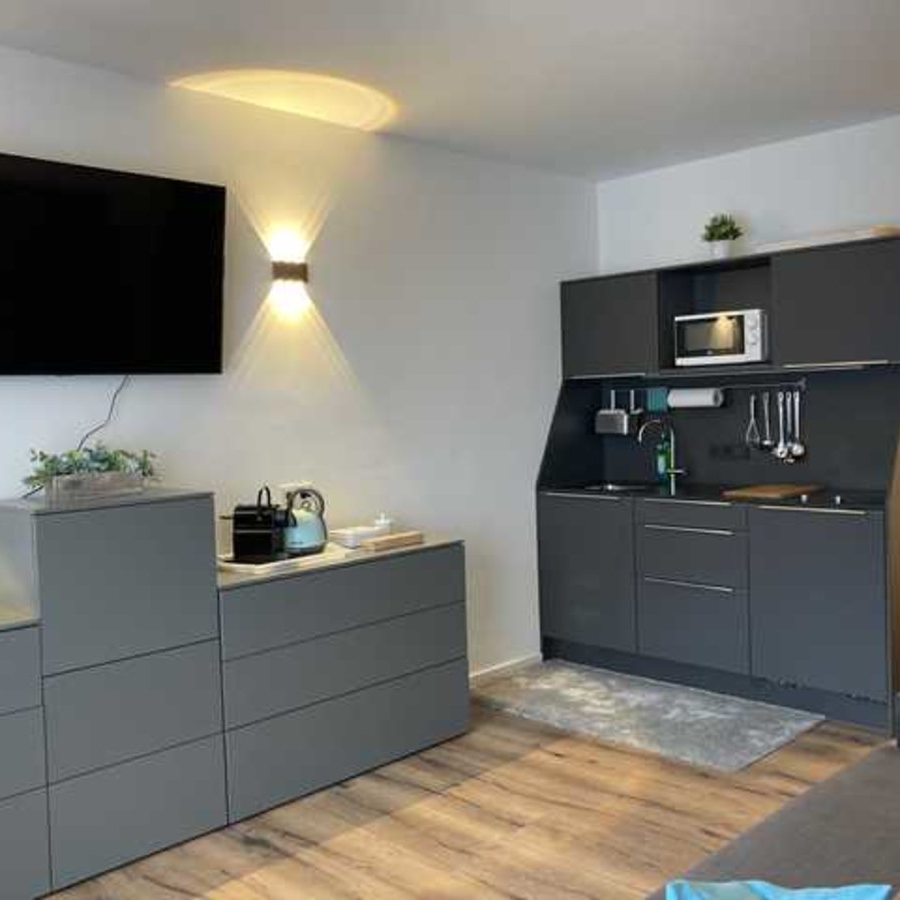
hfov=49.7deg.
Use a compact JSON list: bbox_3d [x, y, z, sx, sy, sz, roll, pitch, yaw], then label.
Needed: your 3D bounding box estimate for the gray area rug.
[{"bbox_3d":[0.791,1.164,4.441,1.510,0.015,0.810,1,4,45],"label":"gray area rug"}]

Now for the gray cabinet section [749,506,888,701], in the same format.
[{"bbox_3d":[1.568,0.642,4.161,0.025,0.780,0.600,-5,4,-45],"label":"gray cabinet section"}]

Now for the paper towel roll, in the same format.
[{"bbox_3d":[1.261,-0.270,4.985,0.262,0.105,0.105,1,4,45],"label":"paper towel roll"}]

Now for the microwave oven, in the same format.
[{"bbox_3d":[1.396,-0.542,4.790,0.335,0.250,0.458,-5,4,-45],"label":"microwave oven"}]

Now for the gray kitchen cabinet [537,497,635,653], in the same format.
[{"bbox_3d":[0.901,0.597,5.197,0.613,0.780,0.570,1,4,45],"label":"gray kitchen cabinet"}]

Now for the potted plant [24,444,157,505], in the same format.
[{"bbox_3d":[-1.200,0.073,3.249,0.170,0.176,0.390,1,4,45],"label":"potted plant"}]

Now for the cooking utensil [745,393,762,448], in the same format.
[{"bbox_3d":[1.522,-0.148,4.868,0.055,0.270,0.085,-5,4,-45],"label":"cooking utensil"}]

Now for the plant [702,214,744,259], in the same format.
[{"bbox_3d":[1.344,-1.033,4.769,0.192,0.242,0.192,1,4,45],"label":"plant"}]

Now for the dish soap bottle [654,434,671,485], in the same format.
[{"bbox_3d":[1.128,0.050,5.140,0.078,0.260,0.055,0,3,30],"label":"dish soap bottle"}]

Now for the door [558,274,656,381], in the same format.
[{"bbox_3d":[0.822,-0.627,4.995,0.022,0.493,0.587,-5,4,-45],"label":"door"}]

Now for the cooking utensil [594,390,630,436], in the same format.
[{"bbox_3d":[0.908,-0.202,5.432,0.085,0.255,0.195,-5,4,-45],"label":"cooking utensil"}]

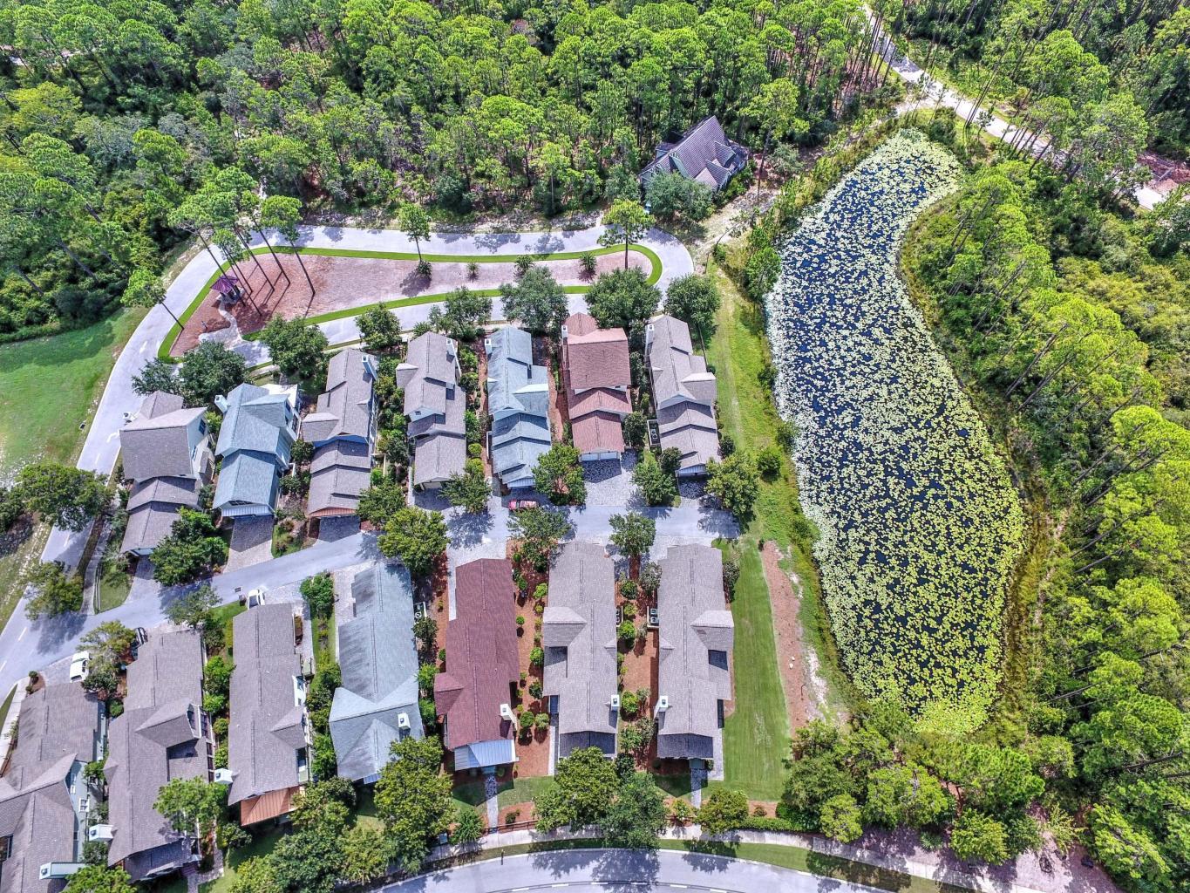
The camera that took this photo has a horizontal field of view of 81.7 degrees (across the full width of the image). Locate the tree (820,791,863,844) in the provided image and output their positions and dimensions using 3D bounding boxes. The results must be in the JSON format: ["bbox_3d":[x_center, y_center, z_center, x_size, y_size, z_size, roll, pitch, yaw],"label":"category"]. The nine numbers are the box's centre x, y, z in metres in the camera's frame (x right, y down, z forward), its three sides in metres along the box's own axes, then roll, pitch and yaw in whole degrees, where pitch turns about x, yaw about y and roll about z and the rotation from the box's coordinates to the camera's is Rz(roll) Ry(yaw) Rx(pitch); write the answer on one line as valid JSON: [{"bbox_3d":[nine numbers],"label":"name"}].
[{"bbox_3d":[29.938,45.422,84.130,5.200,6.400,5.300,-1,58,0],"label":"tree"}]

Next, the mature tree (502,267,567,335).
[{"bbox_3d":[-10.959,-25.825,124.434,11.400,10.600,11.400,0,59,0],"label":"mature tree"}]

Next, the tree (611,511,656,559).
[{"bbox_3d":[5.470,13.350,100.415,6.840,6.800,7.030,-1,58,1],"label":"tree"}]

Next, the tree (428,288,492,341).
[{"bbox_3d":[-24.500,-23.853,125.921,10.700,8.700,10.700,0,59,0],"label":"tree"}]

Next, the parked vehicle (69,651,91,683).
[{"bbox_3d":[-70.965,30.586,94.824,1.930,1.740,4.750,-16,60,-10],"label":"parked vehicle"}]

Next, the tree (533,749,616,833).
[{"bbox_3d":[-2.343,42.578,85.467,10.200,8.000,9.500,-1,58,0],"label":"tree"}]

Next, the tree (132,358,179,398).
[{"bbox_3d":[-73.528,-10.660,116.314,7.470,8.000,7.660,-1,58,1],"label":"tree"}]

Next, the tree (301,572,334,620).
[{"bbox_3d":[-40.200,21.887,100.304,5.500,5.500,5.500,0,59,0],"label":"tree"}]

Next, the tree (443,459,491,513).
[{"bbox_3d":[-19.900,7.125,107.774,7.100,7.900,7.100,0,59,0],"label":"tree"}]

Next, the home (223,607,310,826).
[{"bbox_3d":[-42.530,33.166,88.776,9.180,9.590,27.230,-13,59,-8],"label":"home"}]

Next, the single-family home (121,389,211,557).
[{"bbox_3d":[-68.000,3.113,109.251,11.400,9.500,26.600,-5,59,-3],"label":"single-family home"}]

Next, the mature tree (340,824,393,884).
[{"bbox_3d":[-26.329,47.426,80.055,5.700,7.000,5.840,-1,58,1],"label":"mature tree"}]

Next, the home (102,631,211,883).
[{"bbox_3d":[-56.471,38.619,88.549,11.900,8.400,29.100,-17,59,-10],"label":"home"}]

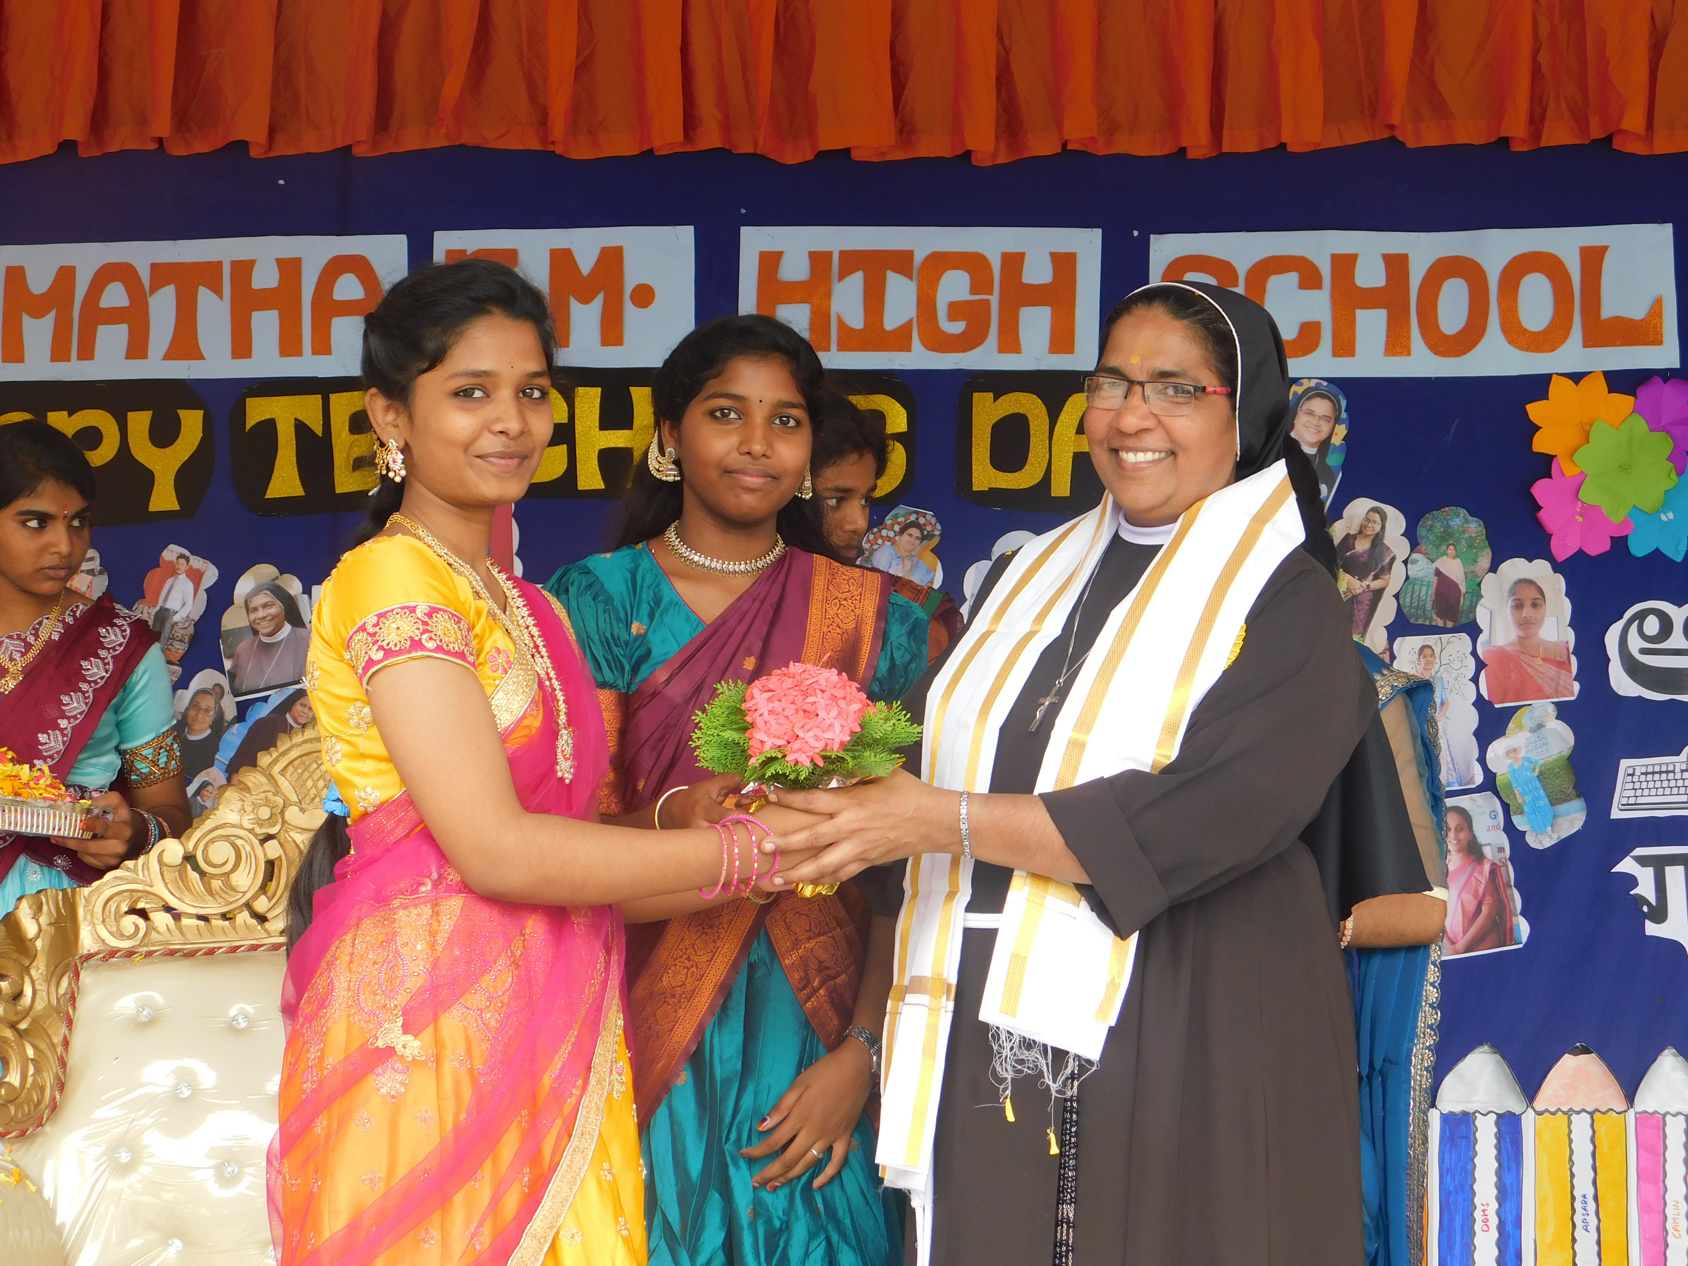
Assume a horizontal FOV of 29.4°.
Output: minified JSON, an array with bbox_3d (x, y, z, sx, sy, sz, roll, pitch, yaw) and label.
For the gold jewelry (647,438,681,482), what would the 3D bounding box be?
[{"bbox_3d":[-0.176,-0.169,3.140,0.031,0.042,0.018,-1,-3,15],"label":"gold jewelry"}]

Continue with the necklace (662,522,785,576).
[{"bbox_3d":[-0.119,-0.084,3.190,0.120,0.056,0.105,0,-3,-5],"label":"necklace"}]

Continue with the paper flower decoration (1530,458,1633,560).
[{"bbox_3d":[0.969,-0.163,4.225,0.136,0.137,0.030,0,-3,6],"label":"paper flower decoration"}]

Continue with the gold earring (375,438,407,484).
[{"bbox_3d":[-0.411,-0.157,2.920,0.026,0.044,0.018,-2,-3,30],"label":"gold earring"}]

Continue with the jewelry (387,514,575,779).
[{"bbox_3d":[-0.333,0.012,2.950,0.140,0.240,0.130,-2,-4,38],"label":"jewelry"}]

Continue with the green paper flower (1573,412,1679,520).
[{"bbox_3d":[1.020,-0.218,4.205,0.140,0.142,0.030,0,-3,6],"label":"green paper flower"}]

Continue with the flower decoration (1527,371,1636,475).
[{"bbox_3d":[0.969,-0.276,4.231,0.143,0.138,0.030,0,-3,6],"label":"flower decoration"}]

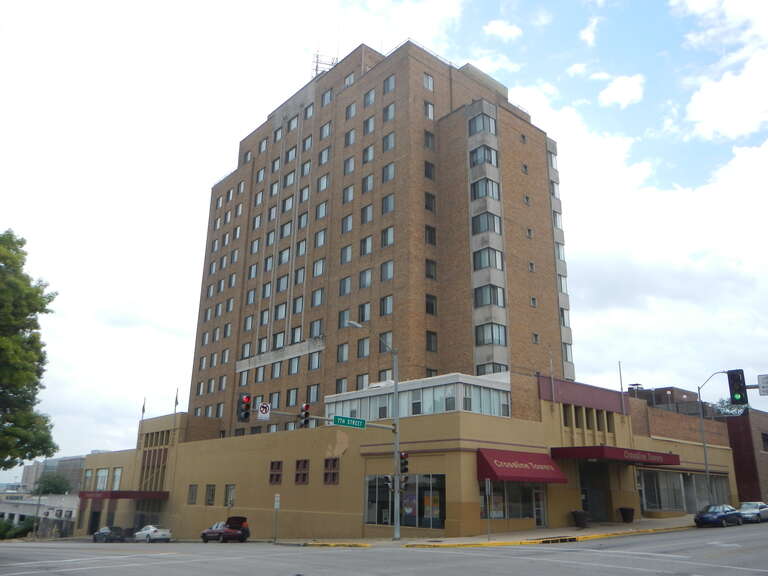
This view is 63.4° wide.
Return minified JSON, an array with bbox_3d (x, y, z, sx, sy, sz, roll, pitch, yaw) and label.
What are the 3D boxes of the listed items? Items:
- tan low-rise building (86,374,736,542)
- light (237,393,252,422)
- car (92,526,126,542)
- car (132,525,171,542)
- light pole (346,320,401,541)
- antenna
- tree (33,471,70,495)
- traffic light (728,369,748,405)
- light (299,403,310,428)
[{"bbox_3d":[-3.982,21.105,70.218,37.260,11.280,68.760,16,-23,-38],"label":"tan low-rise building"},{"bbox_3d":[-6.573,5.571,29.069,0.620,1.330,0.380,16,-24,-39],"label":"light"},{"bbox_3d":[-31.114,27.764,70.112,1.800,1.450,4.700,16,-24,-39],"label":"car"},{"bbox_3d":[-22.370,23.654,60.042,1.800,1.420,4.700,16,-24,-39],"label":"car"},{"bbox_3d":[-0.573,7.718,34.163,4.200,11.400,0.450,16,-24,-39],"label":"light pole"},{"bbox_3d":[-6.148,-22.885,64.997,1.700,4.000,3.000,16,-24,-39],"label":"antenna"},{"bbox_3d":[-61.424,36.776,114.446,7.000,8.500,7.000,16,-24,-39],"label":"tree"},{"bbox_3d":[13.060,3.647,22.885,0.350,1.300,0.620,16,-24,-39],"label":"traffic light"},{"bbox_3d":[-3.918,6.413,31.271,0.420,1.120,0.400,16,-24,-39],"label":"light"}]

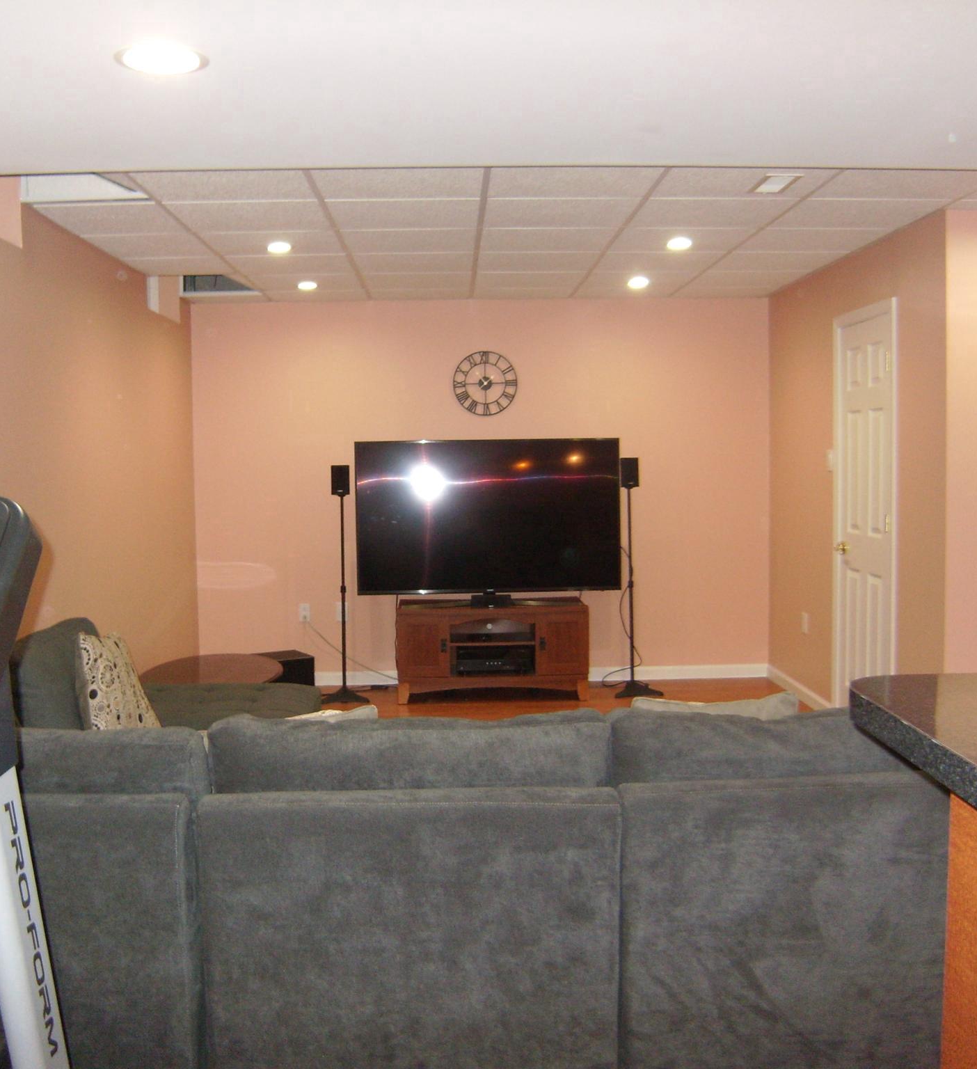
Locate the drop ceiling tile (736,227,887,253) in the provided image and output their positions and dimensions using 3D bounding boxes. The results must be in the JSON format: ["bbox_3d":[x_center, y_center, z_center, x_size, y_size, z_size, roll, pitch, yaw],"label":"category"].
[{"bbox_3d":[1.449,-1.346,5.234,0.560,0.020,0.600,-1,4,-2],"label":"drop ceiling tile"}]

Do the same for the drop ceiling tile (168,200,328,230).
[{"bbox_3d":[-0.931,-1.262,4.569,0.600,0.020,0.600,-1,4,-2],"label":"drop ceiling tile"}]

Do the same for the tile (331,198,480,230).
[{"bbox_3d":[-0.325,-1.273,4.588,0.600,0.020,0.600,-1,4,-2],"label":"tile"}]

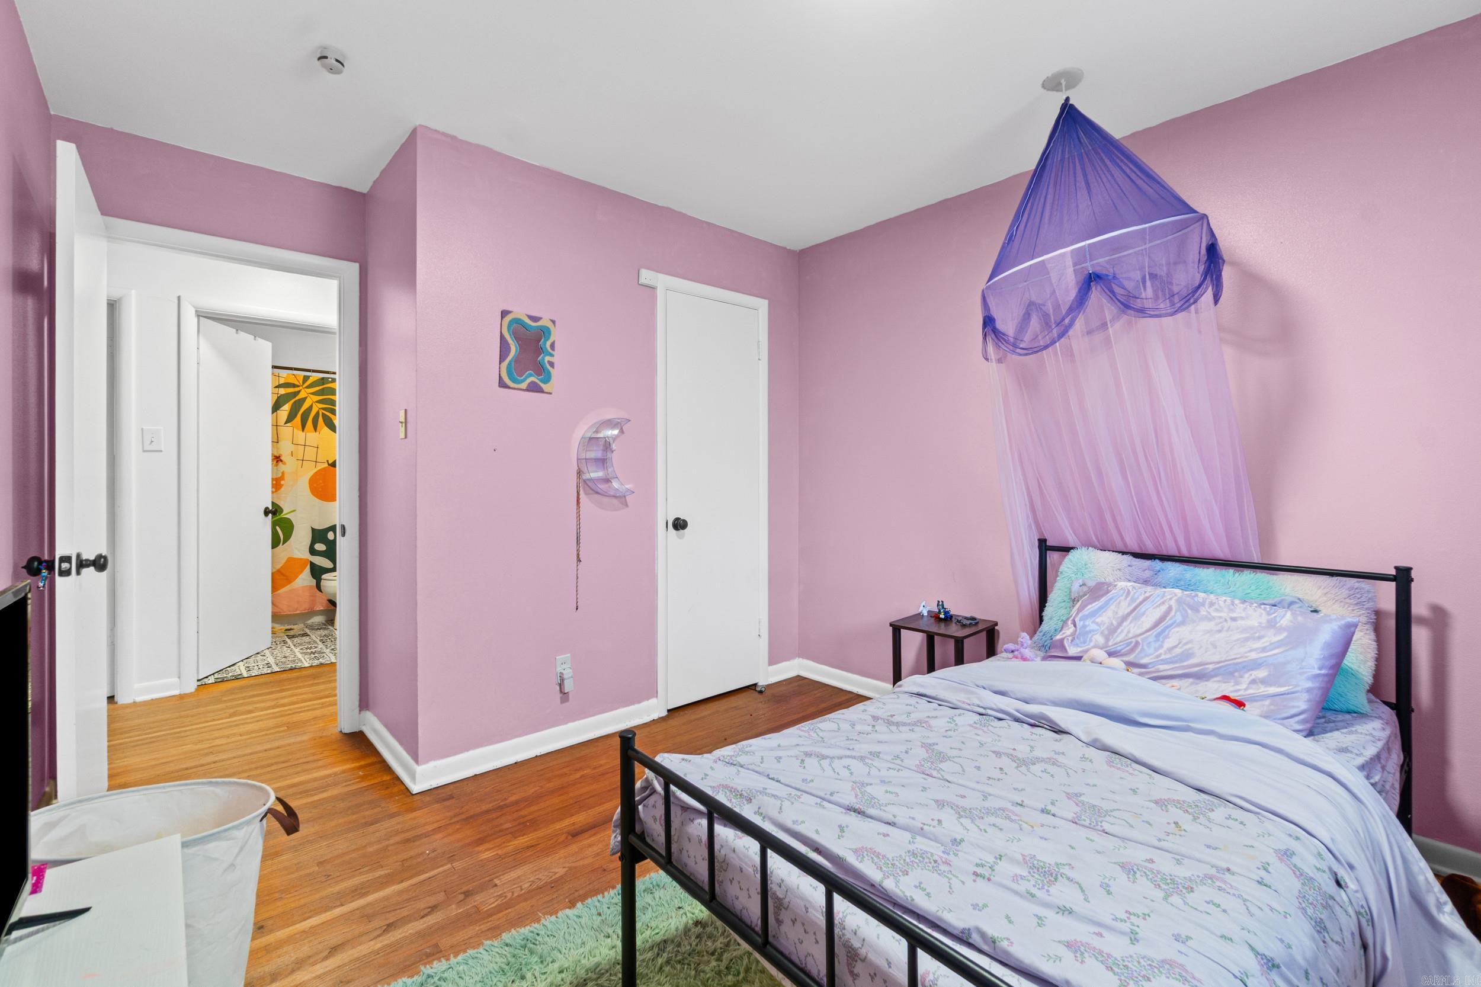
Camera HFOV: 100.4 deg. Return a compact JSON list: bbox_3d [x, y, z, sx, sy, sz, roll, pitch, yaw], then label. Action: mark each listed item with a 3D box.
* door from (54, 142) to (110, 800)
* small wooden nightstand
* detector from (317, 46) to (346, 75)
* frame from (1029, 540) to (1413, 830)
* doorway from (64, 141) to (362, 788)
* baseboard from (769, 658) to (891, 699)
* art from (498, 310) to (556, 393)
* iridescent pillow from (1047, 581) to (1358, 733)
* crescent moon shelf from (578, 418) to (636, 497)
[{"bbox_3d":[-2.081,0.092,1.960,0.040,2.030,0.800,-1,2,-42],"label":"door"},{"bbox_3d":[0.899,0.828,2.722,0.335,0.505,0.335,-1,2,-42],"label":"small wooden nightstand"},{"bbox_3d":[-1.245,-1.315,1.877,0.095,0.042,0.095,-1,2,-42],"label":"detector"},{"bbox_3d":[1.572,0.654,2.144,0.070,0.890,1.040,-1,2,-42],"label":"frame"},{"bbox_3d":[-2.055,0.034,2.482,0.900,2.120,0.160,-1,2,-42],"label":"doorway"},{"bbox_3d":[0.461,1.011,3.295,0.250,0.100,0.640,-1,2,-42],"label":"baseboard"},{"bbox_3d":[-0.863,-0.567,2.502,0.225,0.305,0.022,-1,2,-42],"label":"art"},{"bbox_3d":[1.338,0.464,1.852,0.670,0.410,0.150,1,-40,48],"label":"iridescent pillow"},{"bbox_3d":[-0.586,-0.160,2.711,0.240,0.340,0.085,-1,2,-42],"label":"crescent moon shelf"}]

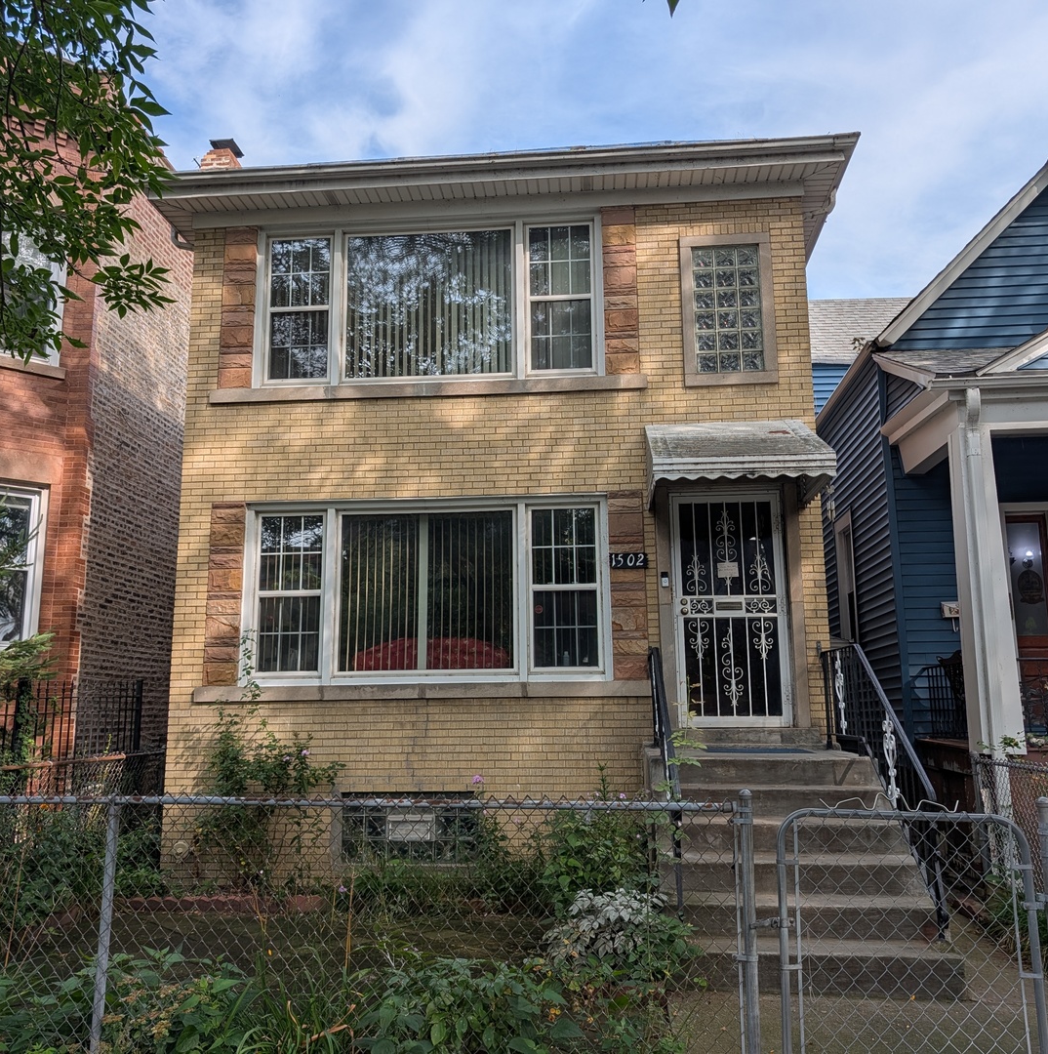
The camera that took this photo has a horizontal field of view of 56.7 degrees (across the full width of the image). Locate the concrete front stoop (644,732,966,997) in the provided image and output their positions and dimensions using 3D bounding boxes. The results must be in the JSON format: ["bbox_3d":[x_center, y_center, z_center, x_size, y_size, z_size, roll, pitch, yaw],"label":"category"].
[{"bbox_3d":[1.686,2.117,6.705,1.615,1.255,2.860,-1,-10,5],"label":"concrete front stoop"}]

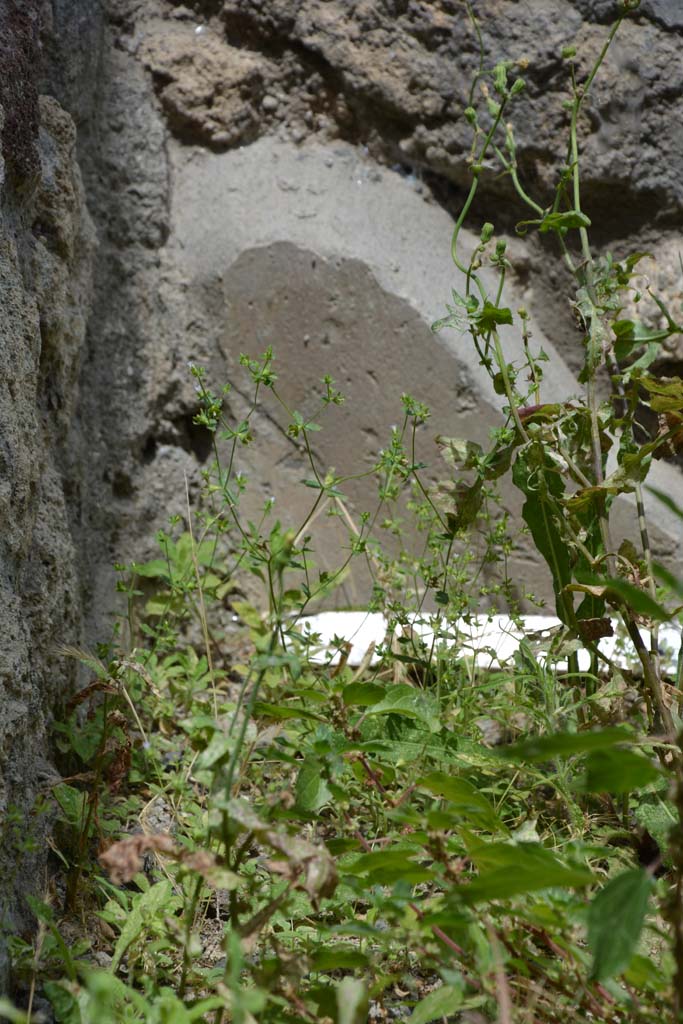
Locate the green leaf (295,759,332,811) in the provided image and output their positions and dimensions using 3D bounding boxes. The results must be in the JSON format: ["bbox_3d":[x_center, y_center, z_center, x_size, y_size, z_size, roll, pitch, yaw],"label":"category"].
[{"bbox_3d":[-0.013,0.125,2.053,0.016,0.028,0.008,14,-34,-14],"label":"green leaf"}]

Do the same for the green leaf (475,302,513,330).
[{"bbox_3d":[0.075,-0.096,2.195,0.016,0.011,0.026,-29,22,-33],"label":"green leaf"}]

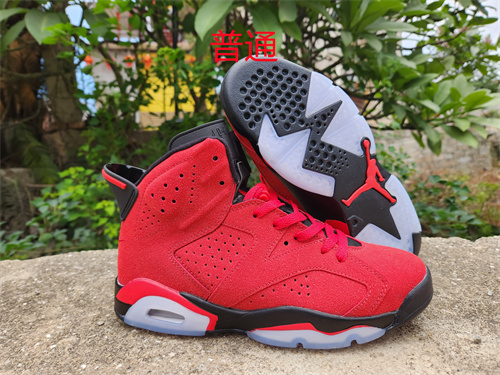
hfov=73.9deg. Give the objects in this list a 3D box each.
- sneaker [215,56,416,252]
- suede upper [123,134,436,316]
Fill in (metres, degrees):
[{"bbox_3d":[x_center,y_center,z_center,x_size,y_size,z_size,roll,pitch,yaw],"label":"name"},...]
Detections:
[{"bbox_3d":[0.076,-0.027,0.455,0.112,0.308,0.187,-43,12,-8],"label":"sneaker"},{"bbox_3d":[0.014,0.026,0.310,0.280,0.150,0.102,0,9,5],"label":"suede upper"}]

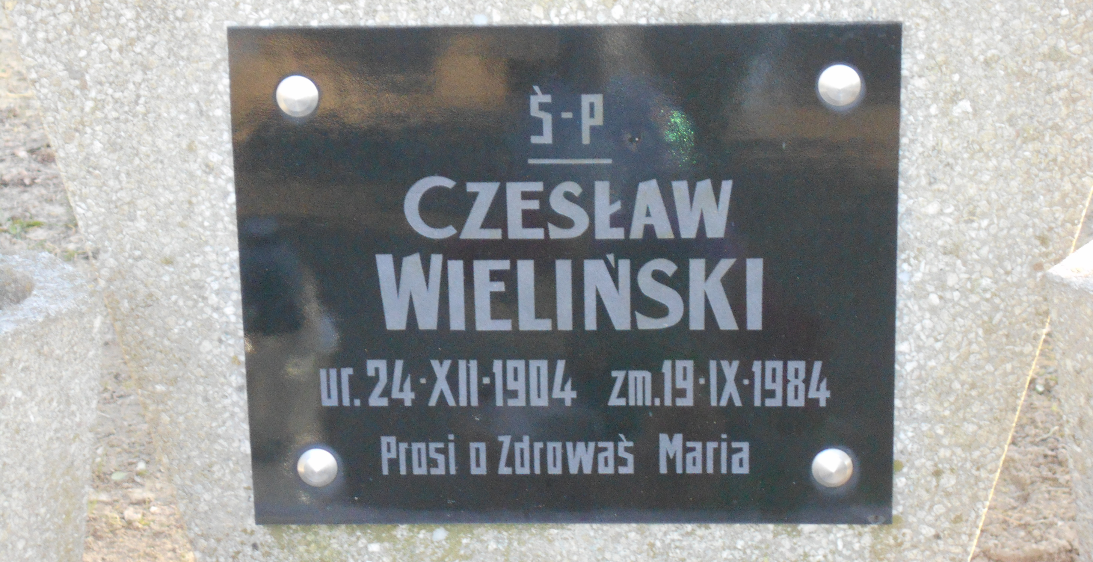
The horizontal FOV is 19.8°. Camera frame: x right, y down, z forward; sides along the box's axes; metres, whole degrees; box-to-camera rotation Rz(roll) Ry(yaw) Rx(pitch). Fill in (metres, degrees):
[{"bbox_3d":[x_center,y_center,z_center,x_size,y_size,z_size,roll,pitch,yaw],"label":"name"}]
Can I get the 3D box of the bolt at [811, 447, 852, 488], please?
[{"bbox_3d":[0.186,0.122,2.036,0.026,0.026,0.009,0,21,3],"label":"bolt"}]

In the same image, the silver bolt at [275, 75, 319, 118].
[{"bbox_3d":[-0.157,-0.116,1.962,0.026,0.026,0.009,0,21,3],"label":"silver bolt"}]

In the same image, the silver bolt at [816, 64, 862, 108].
[{"bbox_3d":[0.182,-0.121,1.945,0.026,0.026,0.009,0,21,3],"label":"silver bolt"}]

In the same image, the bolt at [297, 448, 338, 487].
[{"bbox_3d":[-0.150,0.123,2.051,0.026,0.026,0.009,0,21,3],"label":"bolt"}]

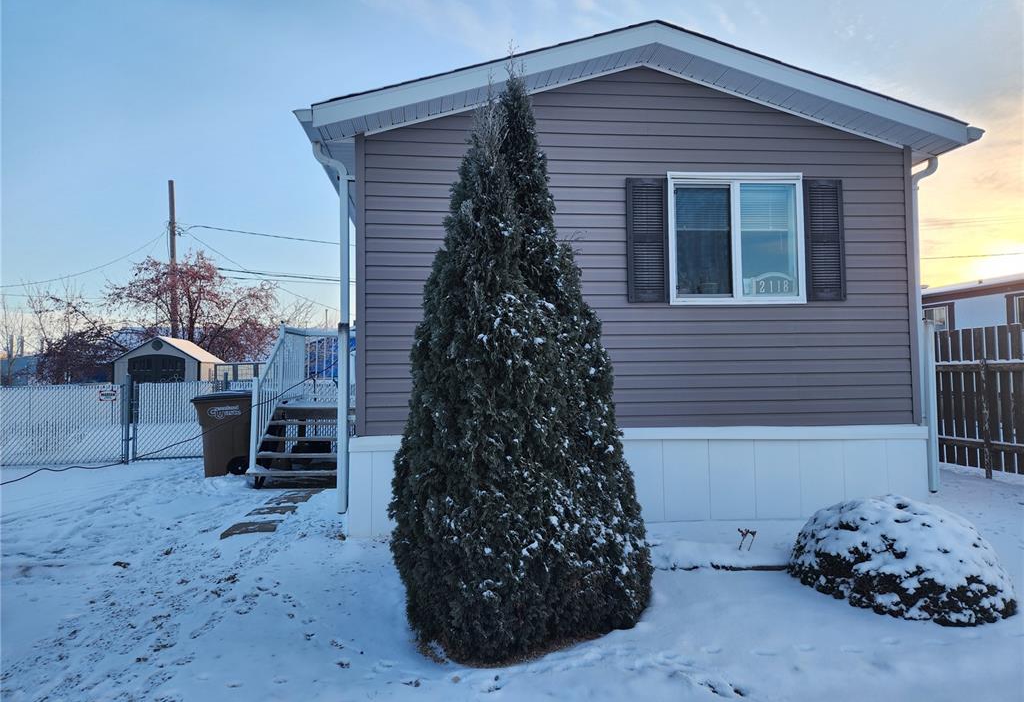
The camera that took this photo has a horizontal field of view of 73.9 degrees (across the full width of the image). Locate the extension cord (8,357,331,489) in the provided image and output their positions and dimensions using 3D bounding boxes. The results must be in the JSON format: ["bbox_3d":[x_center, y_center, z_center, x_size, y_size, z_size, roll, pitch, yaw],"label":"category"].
[{"bbox_3d":[-4.480,0.871,8.012,6.764,1.553,1.723,-3,-3,42],"label":"extension cord"}]

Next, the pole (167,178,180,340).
[{"bbox_3d":[-12.353,-1.963,24.961,0.260,8.698,0.260,-3,-3,-6],"label":"pole"}]

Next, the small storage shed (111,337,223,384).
[{"bbox_3d":[-10.083,0.861,20.223,2.400,2.420,2.260,-1,-2,-6],"label":"small storage shed"}]

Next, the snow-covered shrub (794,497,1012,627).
[{"bbox_3d":[2.334,1.179,4.170,1.220,0.563,1.220,-1,-2,-6],"label":"snow-covered shrub"}]

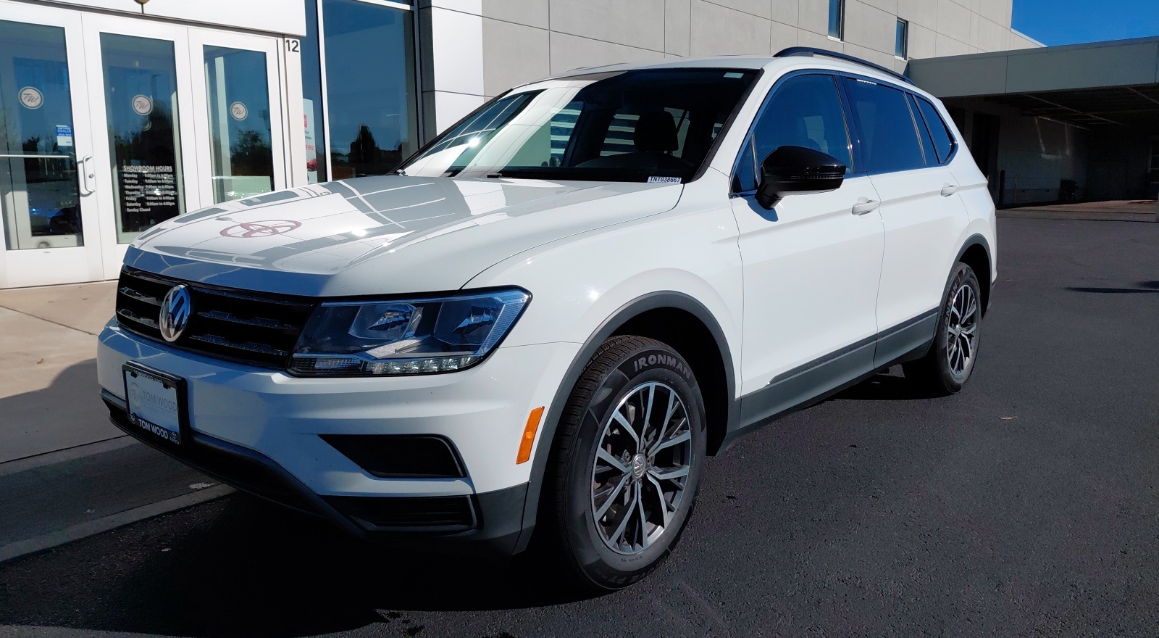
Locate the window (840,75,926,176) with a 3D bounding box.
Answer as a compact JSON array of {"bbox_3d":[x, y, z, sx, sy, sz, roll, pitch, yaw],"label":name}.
[{"bbox_3d":[1.284,-0.810,3.580,0.040,0.403,0.844,-17,-4,41],"label":"window"}]

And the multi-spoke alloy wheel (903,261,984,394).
[{"bbox_3d":[1.931,0.039,4.428,0.225,0.710,0.710,8,12,40],"label":"multi-spoke alloy wheel"}]

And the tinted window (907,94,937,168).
[{"bbox_3d":[1.614,-0.894,3.950,0.040,0.345,0.170,-19,-5,42],"label":"tinted window"}]

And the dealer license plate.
[{"bbox_3d":[-1.083,0.215,2.146,0.315,0.165,0.025,6,11,40],"label":"dealer license plate"}]

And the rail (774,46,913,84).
[{"bbox_3d":[1.276,-1.155,3.848,0.055,0.090,1.620,8,12,40],"label":"rail"}]

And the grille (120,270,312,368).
[{"bbox_3d":[-1.021,-0.021,2.173,1.060,0.195,0.130,8,12,40],"label":"grille"}]

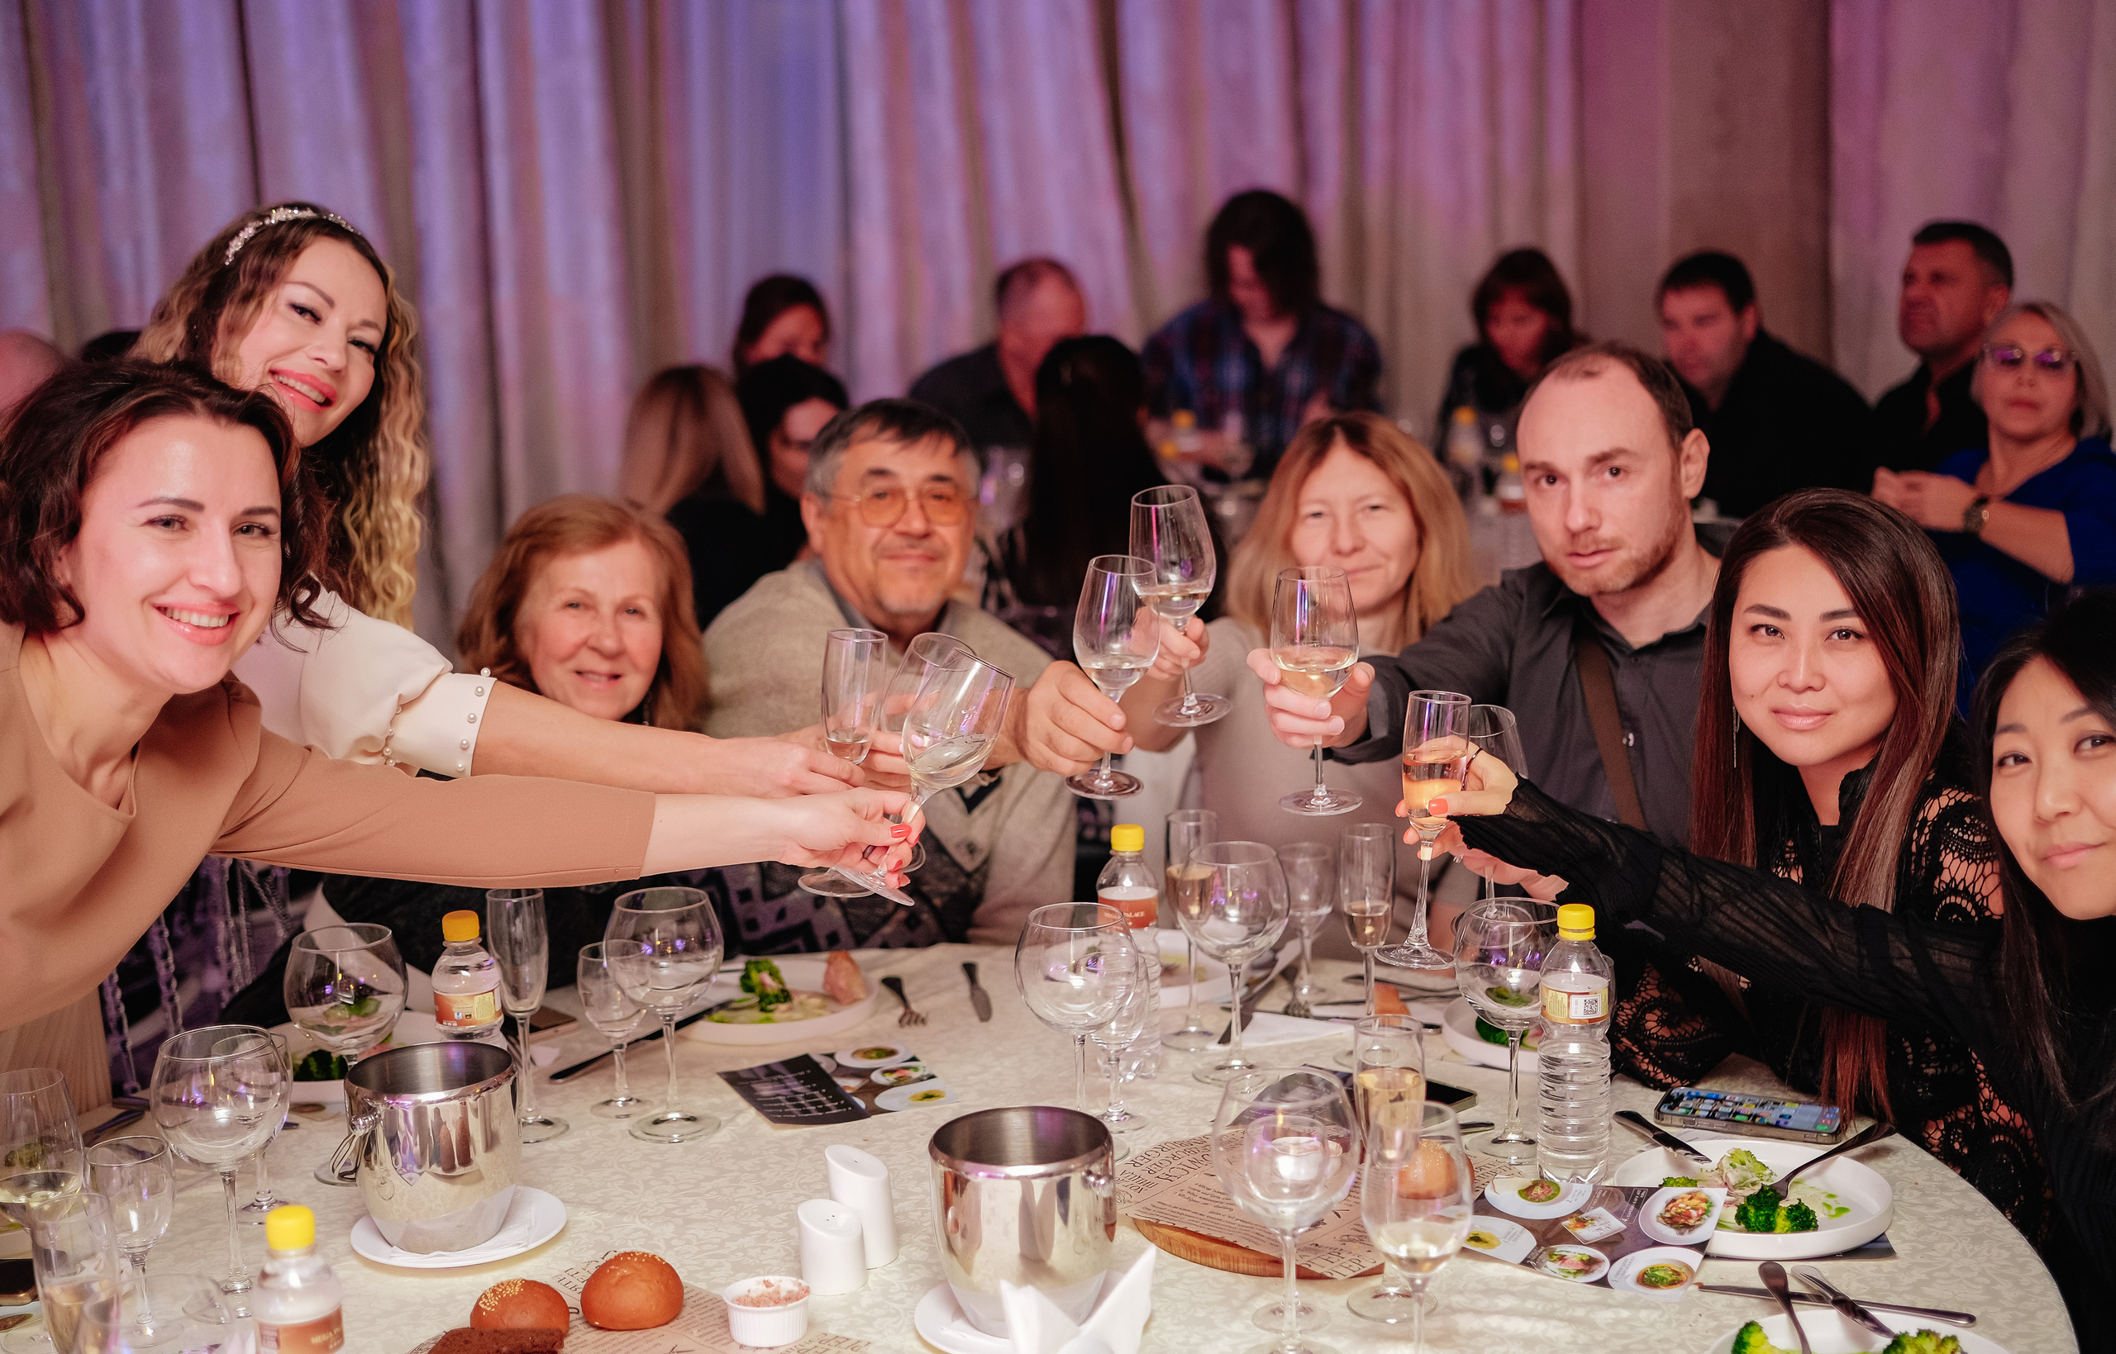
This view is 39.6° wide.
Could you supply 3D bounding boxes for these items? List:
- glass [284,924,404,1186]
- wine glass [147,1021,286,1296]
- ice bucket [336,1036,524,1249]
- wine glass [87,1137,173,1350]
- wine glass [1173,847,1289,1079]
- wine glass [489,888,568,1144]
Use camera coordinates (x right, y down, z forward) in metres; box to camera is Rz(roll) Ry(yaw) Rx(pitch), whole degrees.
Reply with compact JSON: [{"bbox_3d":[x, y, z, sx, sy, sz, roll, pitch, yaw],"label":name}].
[{"bbox_3d":[-0.609,0.325,2.533,0.105,0.210,0.105,-2,12,0],"label":"glass"},{"bbox_3d":[-0.640,0.382,2.261,0.105,0.210,0.105,-2,12,0],"label":"wine glass"},{"bbox_3d":[-0.509,0.389,2.414,0.140,0.139,0.151,-2,12,0],"label":"ice bucket"},{"bbox_3d":[-0.706,0.434,2.252,0.065,0.152,0.065,-2,12,0],"label":"wine glass"},{"bbox_3d":[0.163,0.264,2.708,0.105,0.210,0.105,-2,12,0],"label":"wine glass"},{"bbox_3d":[-0.475,0.300,2.610,0.067,0.220,0.067,-2,12,0],"label":"wine glass"}]

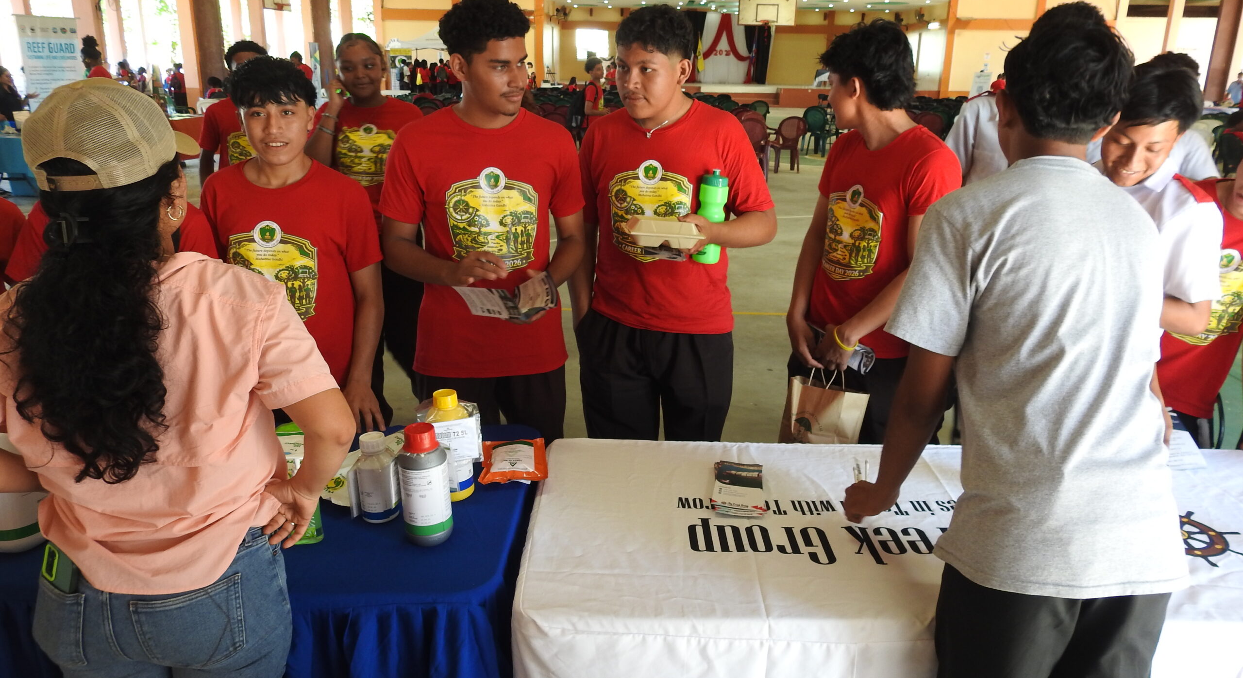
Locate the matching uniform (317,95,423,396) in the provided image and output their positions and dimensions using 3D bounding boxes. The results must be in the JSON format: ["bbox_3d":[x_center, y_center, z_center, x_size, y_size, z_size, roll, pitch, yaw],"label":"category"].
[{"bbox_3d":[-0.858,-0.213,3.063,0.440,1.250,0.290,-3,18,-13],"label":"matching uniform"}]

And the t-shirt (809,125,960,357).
[{"bbox_3d":[0.727,-0.263,2.388,0.270,0.640,0.440,-10,21,-31],"label":"t-shirt"}]

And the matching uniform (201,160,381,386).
[{"bbox_3d":[-0.800,-0.111,2.130,0.440,0.645,0.250,-3,18,-11],"label":"matching uniform"}]

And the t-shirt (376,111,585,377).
[{"bbox_3d":[-0.362,-0.259,2.269,0.515,0.683,0.270,-2,18,-10],"label":"t-shirt"}]

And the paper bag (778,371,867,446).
[{"bbox_3d":[0.556,0.187,2.333,0.190,0.290,0.100,7,18,1],"label":"paper bag"}]

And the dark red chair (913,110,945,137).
[{"bbox_3d":[5.178,-3.427,14.724,0.560,0.840,0.560,1,18,0],"label":"dark red chair"}]

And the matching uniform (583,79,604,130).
[{"bbox_3d":[-0.357,-2.912,10.724,0.250,0.600,0.420,4,18,10],"label":"matching uniform"}]

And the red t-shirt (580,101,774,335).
[{"bbox_3d":[0.144,-0.350,2.437,0.520,0.626,0.300,5,18,12],"label":"red t-shirt"}]

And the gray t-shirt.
[{"bbox_3d":[0.604,0.038,1.288,0.450,0.620,0.310,6,18,15],"label":"gray t-shirt"}]

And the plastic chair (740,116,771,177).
[{"bbox_3d":[1.779,-2.581,11.916,0.560,0.850,0.580,2,18,2],"label":"plastic chair"}]

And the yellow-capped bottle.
[{"bbox_3d":[-0.352,0.213,1.777,0.108,0.222,0.100,-2,18,-11],"label":"yellow-capped bottle"}]

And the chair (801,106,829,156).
[{"bbox_3d":[3.484,-3.698,15.538,0.560,0.860,0.580,2,18,2],"label":"chair"}]

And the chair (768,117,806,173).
[{"bbox_3d":[2.553,-2.979,13.256,0.560,0.840,0.570,-1,18,-8],"label":"chair"}]

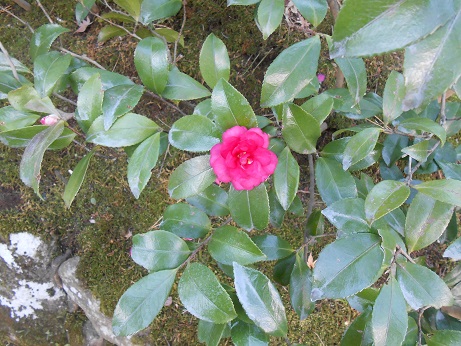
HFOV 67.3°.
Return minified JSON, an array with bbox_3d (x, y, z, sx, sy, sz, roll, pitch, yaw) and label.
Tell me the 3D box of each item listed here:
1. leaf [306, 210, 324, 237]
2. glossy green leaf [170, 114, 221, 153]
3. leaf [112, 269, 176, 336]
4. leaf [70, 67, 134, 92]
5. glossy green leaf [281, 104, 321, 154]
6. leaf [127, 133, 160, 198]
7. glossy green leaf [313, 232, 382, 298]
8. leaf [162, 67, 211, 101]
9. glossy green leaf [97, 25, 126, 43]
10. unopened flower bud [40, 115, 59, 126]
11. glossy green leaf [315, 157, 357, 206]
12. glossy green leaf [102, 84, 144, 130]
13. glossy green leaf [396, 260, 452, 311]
[{"bbox_3d":[0.105,0.060,0.420,0.022,0.044,0.010,15,29,21],"label":"leaf"},{"bbox_3d":[-0.045,-0.049,0.432,0.070,0.012,0.039,8,69,19],"label":"glossy green leaf"},{"bbox_3d":[-0.091,0.137,0.365,0.045,0.012,0.102,44,96,11],"label":"leaf"},{"bbox_3d":[-0.169,-0.124,0.470,0.099,0.013,0.042,9,89,6],"label":"leaf"},{"bbox_3d":[0.076,-0.049,0.368,0.035,0.012,0.063,-32,102,-6],"label":"glossy green leaf"},{"bbox_3d":[-0.111,-0.009,0.440,0.036,0.013,0.087,21,96,12],"label":"leaf"},{"bbox_3d":[0.124,0.101,0.362,0.097,0.014,0.055,-45,65,9],"label":"glossy green leaf"},{"bbox_3d":[-0.052,-0.106,0.410,0.058,0.012,0.038,9,87,-10],"label":"leaf"},{"bbox_3d":[-0.187,-0.220,0.550,0.047,0.010,0.026,-14,43,0],"label":"glossy green leaf"},{"bbox_3d":[-0.203,-0.059,0.390,0.022,0.014,0.014,-9,60,-12],"label":"unopened flower bud"},{"bbox_3d":[0.116,0.011,0.380,0.036,0.012,0.068,-24,81,-5],"label":"glossy green leaf"},{"bbox_3d":[-0.133,-0.081,0.430,0.037,0.013,0.070,40,90,16],"label":"glossy green leaf"},{"bbox_3d":[0.235,0.136,0.420,0.081,0.012,0.043,36,75,-6],"label":"glossy green leaf"}]

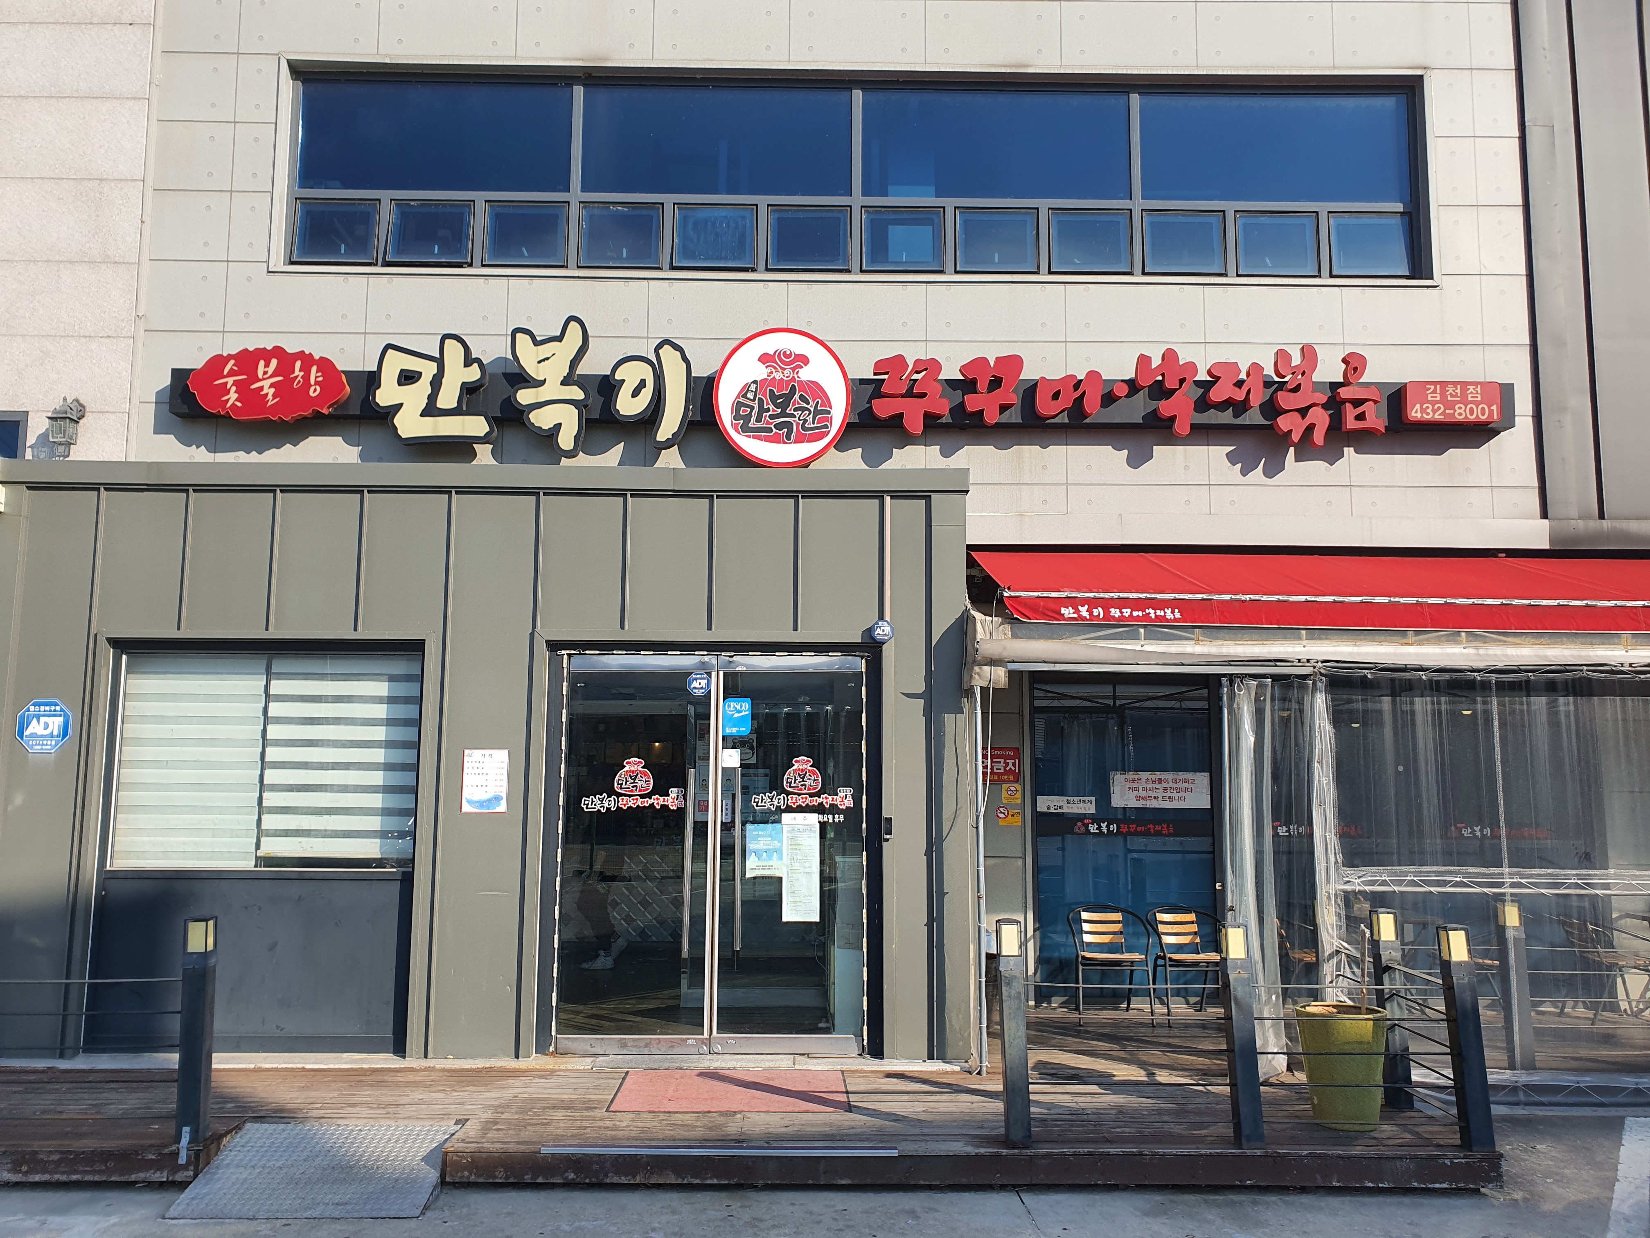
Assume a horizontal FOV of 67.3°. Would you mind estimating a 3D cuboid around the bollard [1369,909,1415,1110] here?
[{"bbox_3d":[2.904,1.987,6.340,0.105,0.978,0.105,-2,-6,-1],"label":"bollard"}]

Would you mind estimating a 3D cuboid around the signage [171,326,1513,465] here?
[{"bbox_3d":[0.150,-1.518,8.591,9.267,1.012,0.270,1,-7,-1],"label":"signage"}]

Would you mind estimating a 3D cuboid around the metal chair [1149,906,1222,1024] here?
[{"bbox_3d":[2.507,2.357,8.464,0.525,0.717,0.560,1,-7,-4],"label":"metal chair"}]

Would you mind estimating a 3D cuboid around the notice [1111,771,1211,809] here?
[{"bbox_3d":[2.438,1.244,8.984,0.721,0.246,0.010,1,-7,-1],"label":"notice"}]

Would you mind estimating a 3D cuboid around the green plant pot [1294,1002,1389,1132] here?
[{"bbox_3d":[2.530,2.172,6.039,0.457,0.535,0.457,0,-7,0],"label":"green plant pot"}]

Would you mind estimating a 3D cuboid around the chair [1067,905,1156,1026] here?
[{"bbox_3d":[1.943,2.352,8.459,0.525,0.717,0.560,0,-7,1],"label":"chair"}]

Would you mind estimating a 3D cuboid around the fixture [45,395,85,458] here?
[{"bbox_3d":[-5.198,-1.293,8.487,0.180,0.455,0.240,1,-7,-1],"label":"fixture"}]

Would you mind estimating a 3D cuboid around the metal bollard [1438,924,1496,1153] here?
[{"bbox_3d":[2.945,1.908,5.683,0.105,0.988,0.105,-3,-6,-1],"label":"metal bollard"}]

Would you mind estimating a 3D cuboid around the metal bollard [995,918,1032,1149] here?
[{"bbox_3d":[0.863,1.883,5.671,0.105,1.000,0.105,-2,-6,-1],"label":"metal bollard"}]

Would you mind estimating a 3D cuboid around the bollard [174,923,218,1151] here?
[{"bbox_3d":[-2.834,1.853,5.599,0.105,0.984,0.105,-1,-6,-1],"label":"bollard"}]

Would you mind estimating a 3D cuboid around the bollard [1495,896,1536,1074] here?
[{"bbox_3d":[3.994,2.110,7.161,0.105,0.938,0.105,-1,-7,-1],"label":"bollard"}]

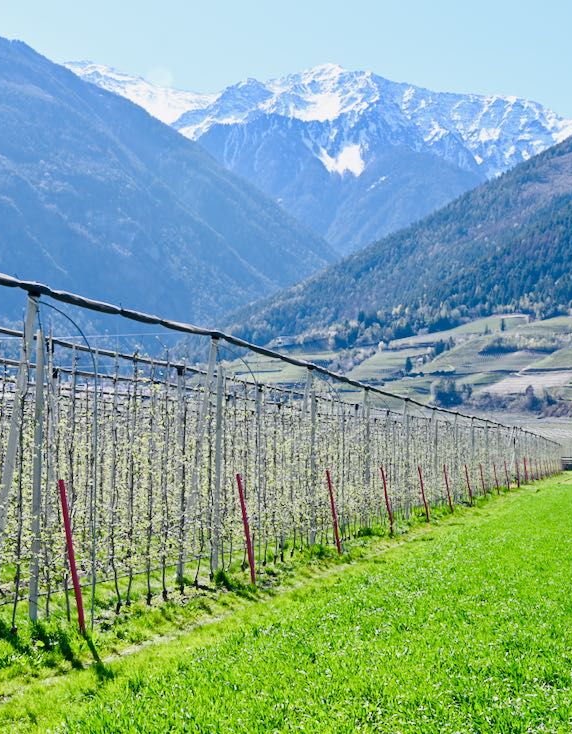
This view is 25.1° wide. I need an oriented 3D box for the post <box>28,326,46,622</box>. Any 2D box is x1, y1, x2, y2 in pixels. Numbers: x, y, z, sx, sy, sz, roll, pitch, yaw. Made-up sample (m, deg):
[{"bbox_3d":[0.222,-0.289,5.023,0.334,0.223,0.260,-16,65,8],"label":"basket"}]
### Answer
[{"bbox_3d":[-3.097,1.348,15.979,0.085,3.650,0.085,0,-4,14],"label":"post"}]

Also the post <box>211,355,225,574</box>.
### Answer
[{"bbox_3d":[-1.203,1.783,22.632,0.085,3.740,0.085,0,-4,14],"label":"post"}]

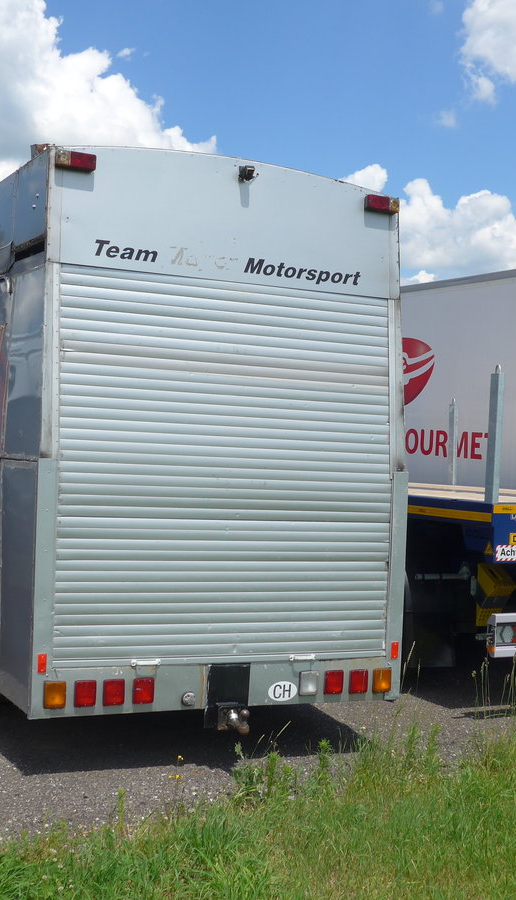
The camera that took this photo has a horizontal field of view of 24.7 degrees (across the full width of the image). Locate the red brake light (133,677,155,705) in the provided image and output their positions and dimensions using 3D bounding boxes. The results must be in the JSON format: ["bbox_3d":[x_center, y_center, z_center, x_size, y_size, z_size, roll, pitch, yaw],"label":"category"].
[{"bbox_3d":[-0.626,1.320,6.460,0.112,0.141,0.045,3,0,-24],"label":"red brake light"}]

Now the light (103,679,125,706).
[{"bbox_3d":[-0.780,1.317,6.390,0.112,0.141,0.045,3,0,-24],"label":"light"}]

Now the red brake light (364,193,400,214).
[{"bbox_3d":[0.755,-1.501,7.236,0.215,0.086,0.075,3,-5,-24],"label":"red brake light"}]

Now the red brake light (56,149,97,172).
[{"bbox_3d":[-0.968,-1.535,6.277,0.205,0.086,0.065,2,0,-25],"label":"red brake light"}]

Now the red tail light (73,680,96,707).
[{"bbox_3d":[-0.928,1.313,6.347,0.107,0.128,0.045,2,0,-25],"label":"red tail light"}]

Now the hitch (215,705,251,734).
[{"bbox_3d":[-0.127,1.499,6.557,0.155,0.150,0.220,3,0,-24],"label":"hitch"}]

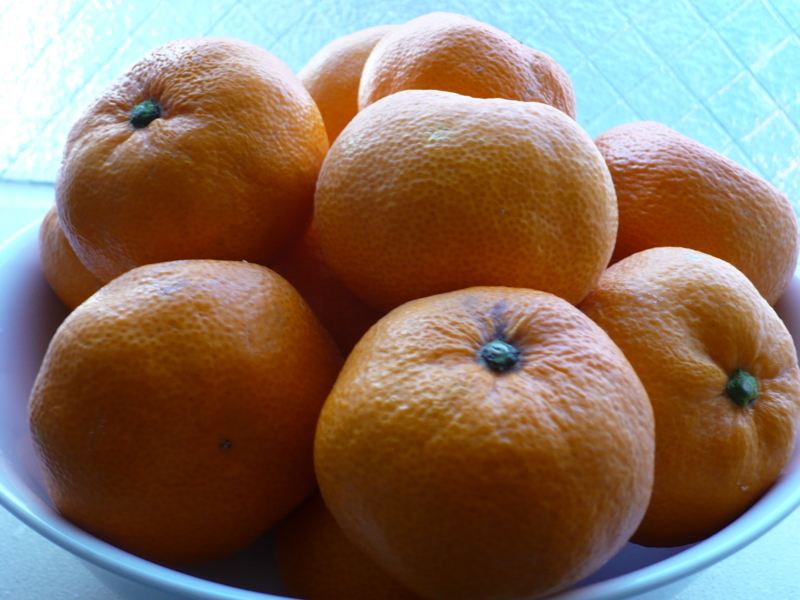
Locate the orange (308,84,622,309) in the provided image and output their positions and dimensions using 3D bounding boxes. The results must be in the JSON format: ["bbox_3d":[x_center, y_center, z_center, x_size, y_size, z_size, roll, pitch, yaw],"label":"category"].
[{"bbox_3d":[0.016,-0.022,0.276,0.072,0.057,0.072,9,9,0],"label":"orange"}]

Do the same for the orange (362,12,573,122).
[{"bbox_3d":[0.021,-0.056,0.342,0.069,0.056,0.069,34,7,0],"label":"orange"}]

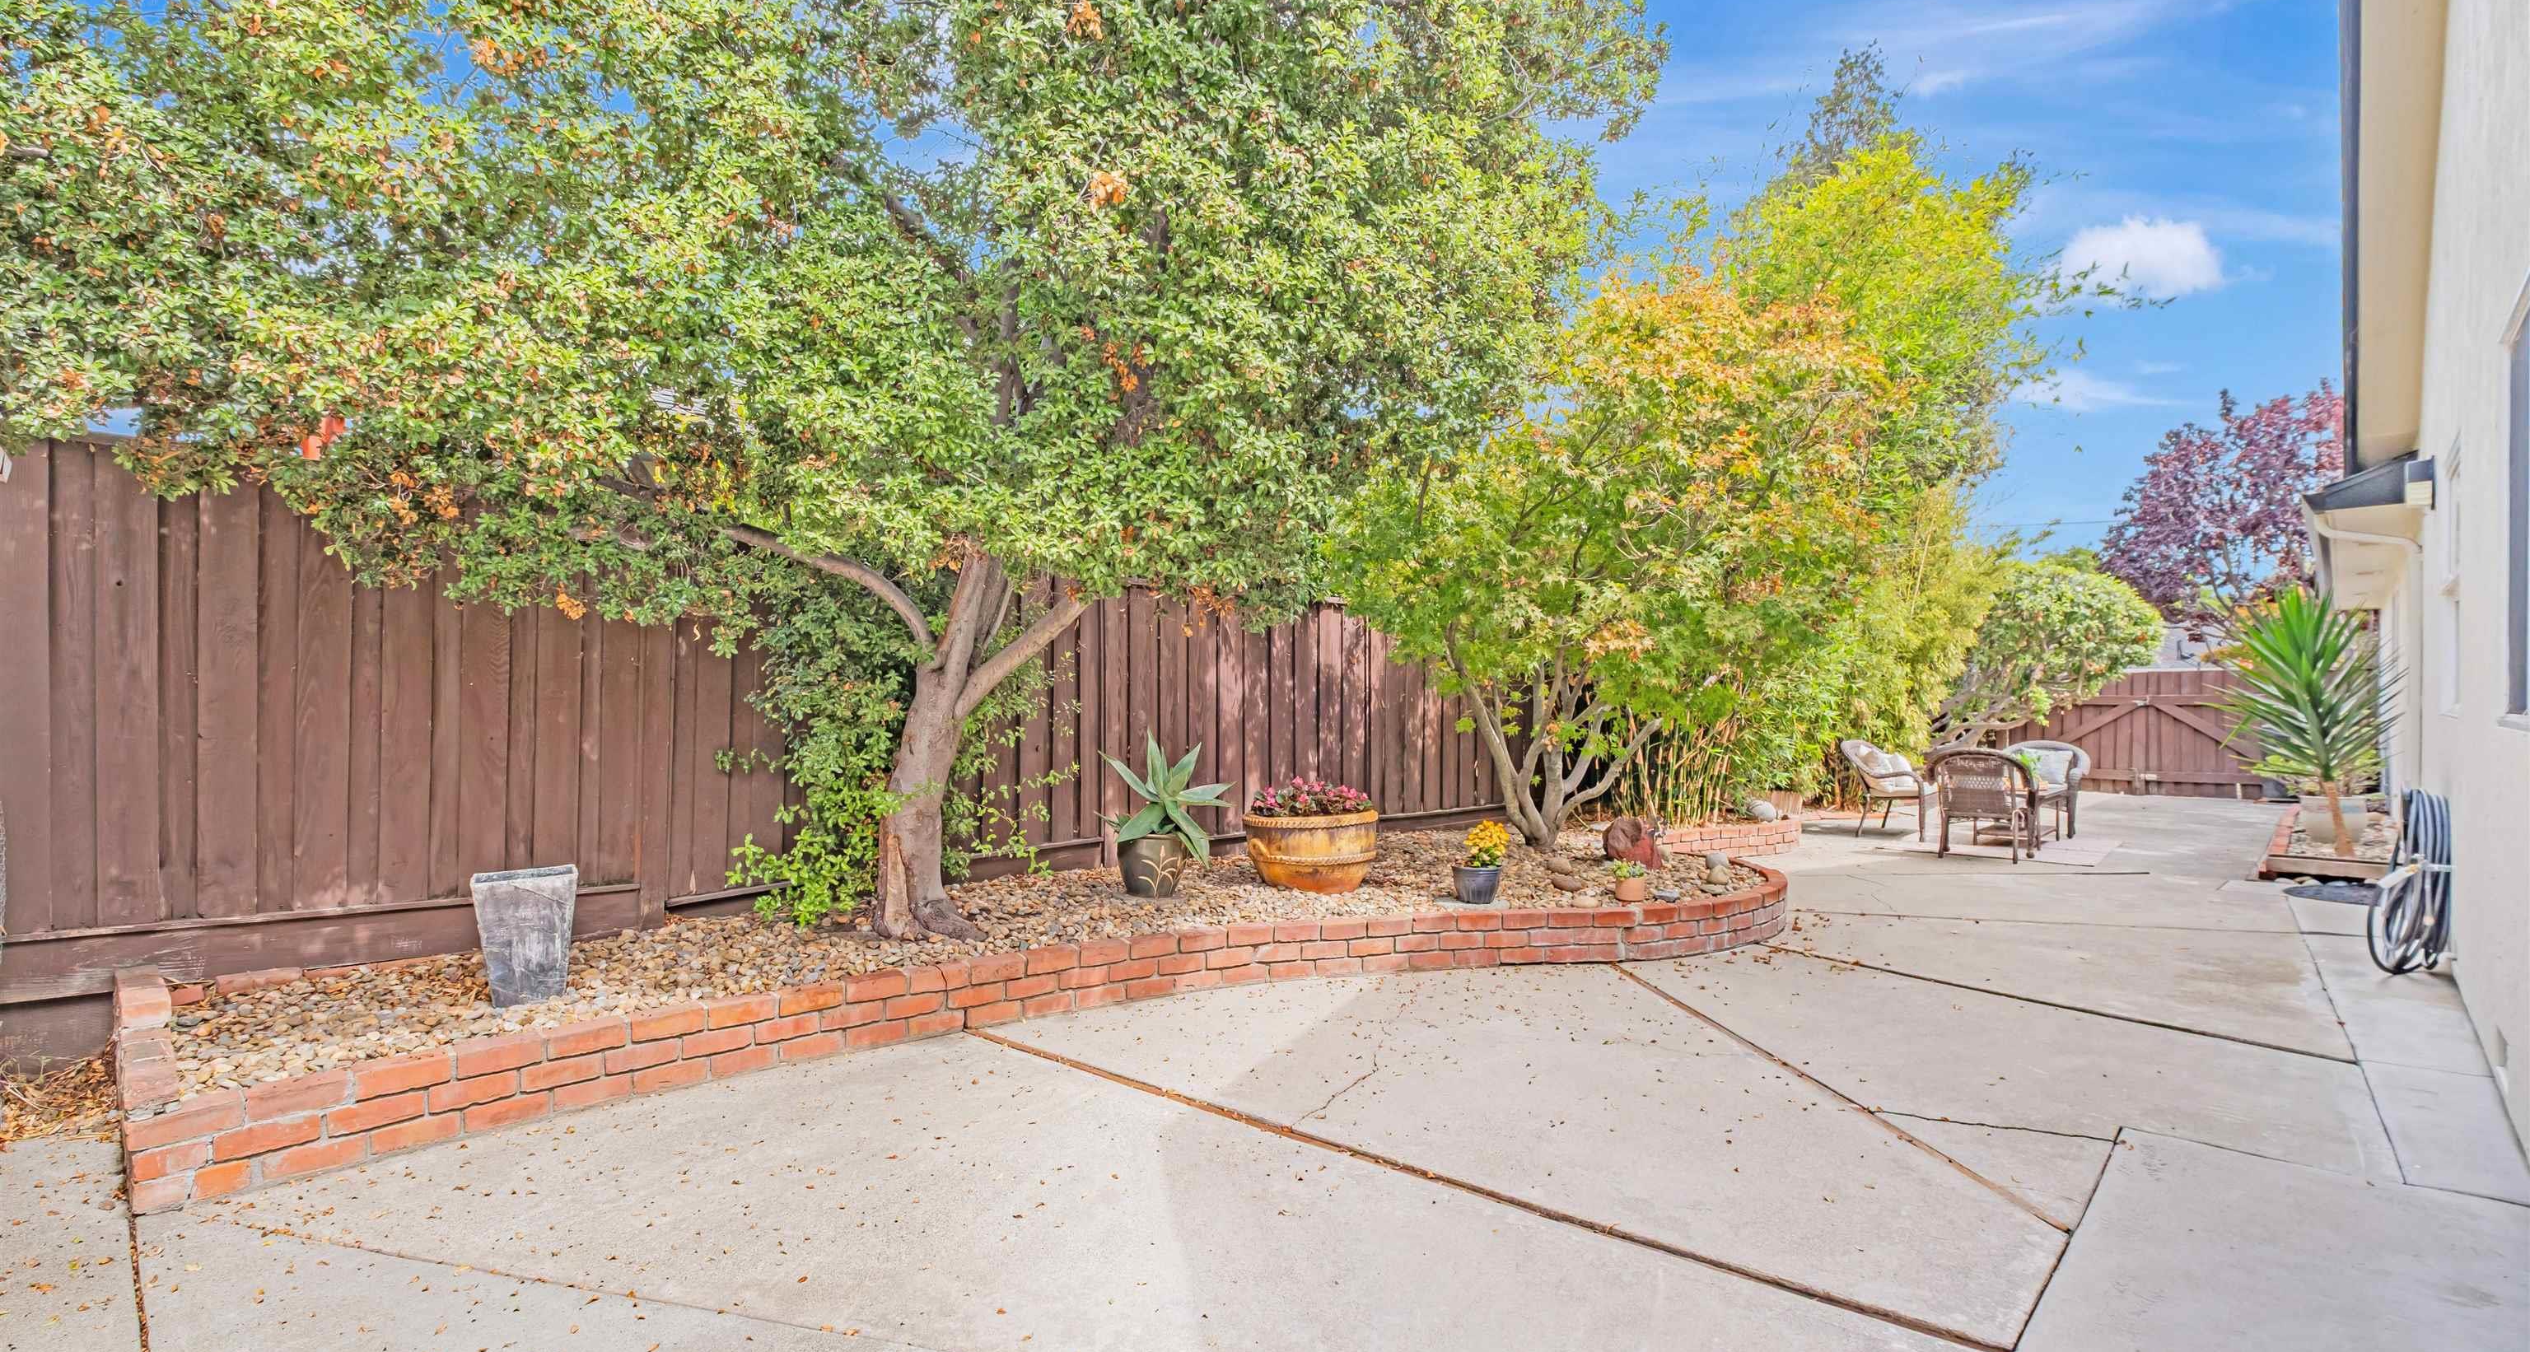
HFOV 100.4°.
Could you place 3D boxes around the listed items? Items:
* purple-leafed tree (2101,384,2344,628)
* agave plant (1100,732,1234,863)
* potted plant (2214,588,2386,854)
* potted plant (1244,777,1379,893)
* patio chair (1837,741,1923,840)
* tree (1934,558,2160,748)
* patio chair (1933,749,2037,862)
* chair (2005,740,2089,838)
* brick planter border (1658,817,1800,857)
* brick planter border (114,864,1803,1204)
[{"bbox_3d":[14.500,-1.500,15.500,3.500,5.600,3.500,0,-1,43],"label":"purple-leafed tree"},{"bbox_3d":[-0.510,0.630,5.420,0.660,0.650,0.620,0,0,0],"label":"agave plant"},{"bbox_3d":[6.980,0.280,7.100,0.880,1.760,0.880,0,-1,45],"label":"potted plant"},{"bbox_3d":[0.245,0.820,5.520,0.700,0.580,0.660,0,-2,-2],"label":"potted plant"},{"bbox_3d":[5.620,1.020,9.400,0.660,0.870,0.740,1,-2,-39],"label":"patio chair"},{"bbox_3d":[8.800,0.020,11.900,2.100,2.600,2.100,-1,-2,36],"label":"tree"},{"bbox_3d":[5.220,0.920,7.670,0.630,0.810,0.650,0,-1,41],"label":"patio chair"},{"bbox_3d":[6.610,0.930,8.970,0.650,0.810,0.630,0,-1,-44],"label":"chair"},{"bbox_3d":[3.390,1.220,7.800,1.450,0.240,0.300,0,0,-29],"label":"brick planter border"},{"bbox_3d":[-0.330,1.180,4.820,7.400,0.210,2.200,1,-2,-31],"label":"brick planter border"}]

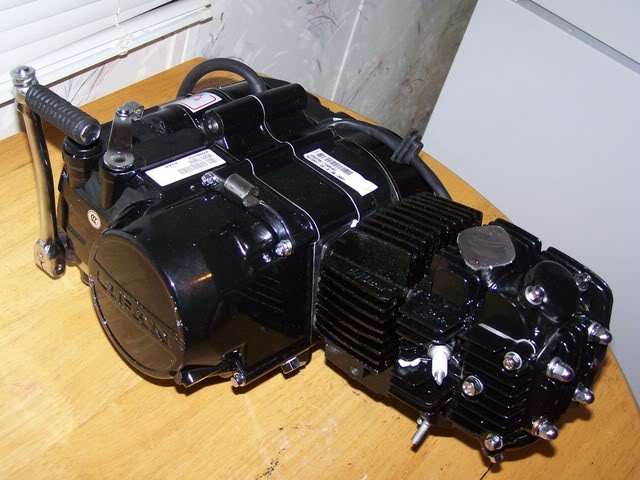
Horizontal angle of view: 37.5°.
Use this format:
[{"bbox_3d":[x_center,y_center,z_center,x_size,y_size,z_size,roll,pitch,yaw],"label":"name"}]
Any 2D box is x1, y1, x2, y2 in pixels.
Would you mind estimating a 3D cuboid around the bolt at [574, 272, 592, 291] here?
[{"bbox_3d":[0.170,0.027,0.609,0.011,0.008,0.011,-27,80,-39],"label":"bolt"}]

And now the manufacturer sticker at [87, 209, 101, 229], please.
[{"bbox_3d":[-0.166,-0.016,0.695,0.001,0.015,0.015,-27,59,-39],"label":"manufacturer sticker"}]

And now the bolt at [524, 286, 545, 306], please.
[{"bbox_3d":[0.134,0.034,0.585,0.013,0.008,0.013,-27,80,-39],"label":"bolt"}]

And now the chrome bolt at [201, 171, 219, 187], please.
[{"bbox_3d":[-0.081,-0.045,0.691,0.011,0.011,0.009,26,38,37],"label":"chrome bolt"}]

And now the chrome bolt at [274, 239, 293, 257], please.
[{"bbox_3d":[-0.026,0.005,0.685,0.013,0.013,0.009,41,44,25],"label":"chrome bolt"}]

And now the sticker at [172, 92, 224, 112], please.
[{"bbox_3d":[-0.101,-0.114,0.772,0.031,0.004,0.031,32,40,32],"label":"sticker"}]

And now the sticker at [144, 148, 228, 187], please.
[{"bbox_3d":[-0.097,-0.053,0.685,0.020,0.001,0.060,37,44,29],"label":"sticker"}]

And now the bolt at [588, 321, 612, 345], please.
[{"bbox_3d":[0.181,0.060,0.609,0.014,0.012,0.012,26,38,37],"label":"bolt"}]

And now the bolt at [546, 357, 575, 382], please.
[{"bbox_3d":[0.155,0.084,0.609,0.016,0.014,0.014,25,36,36],"label":"bolt"}]

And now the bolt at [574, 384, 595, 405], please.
[{"bbox_3d":[0.185,0.108,0.659,0.014,0.013,0.013,25,36,36],"label":"bolt"}]

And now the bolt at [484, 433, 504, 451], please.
[{"bbox_3d":[0.112,0.129,0.603,0.011,0.011,0.009,26,38,37],"label":"bolt"}]

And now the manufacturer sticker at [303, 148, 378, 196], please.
[{"bbox_3d":[0.017,-0.054,0.742,0.061,0.002,0.019,37,42,28],"label":"manufacturer sticker"}]

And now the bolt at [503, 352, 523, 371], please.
[{"bbox_3d":[0.122,0.077,0.597,0.013,0.013,0.008,41,44,25],"label":"bolt"}]

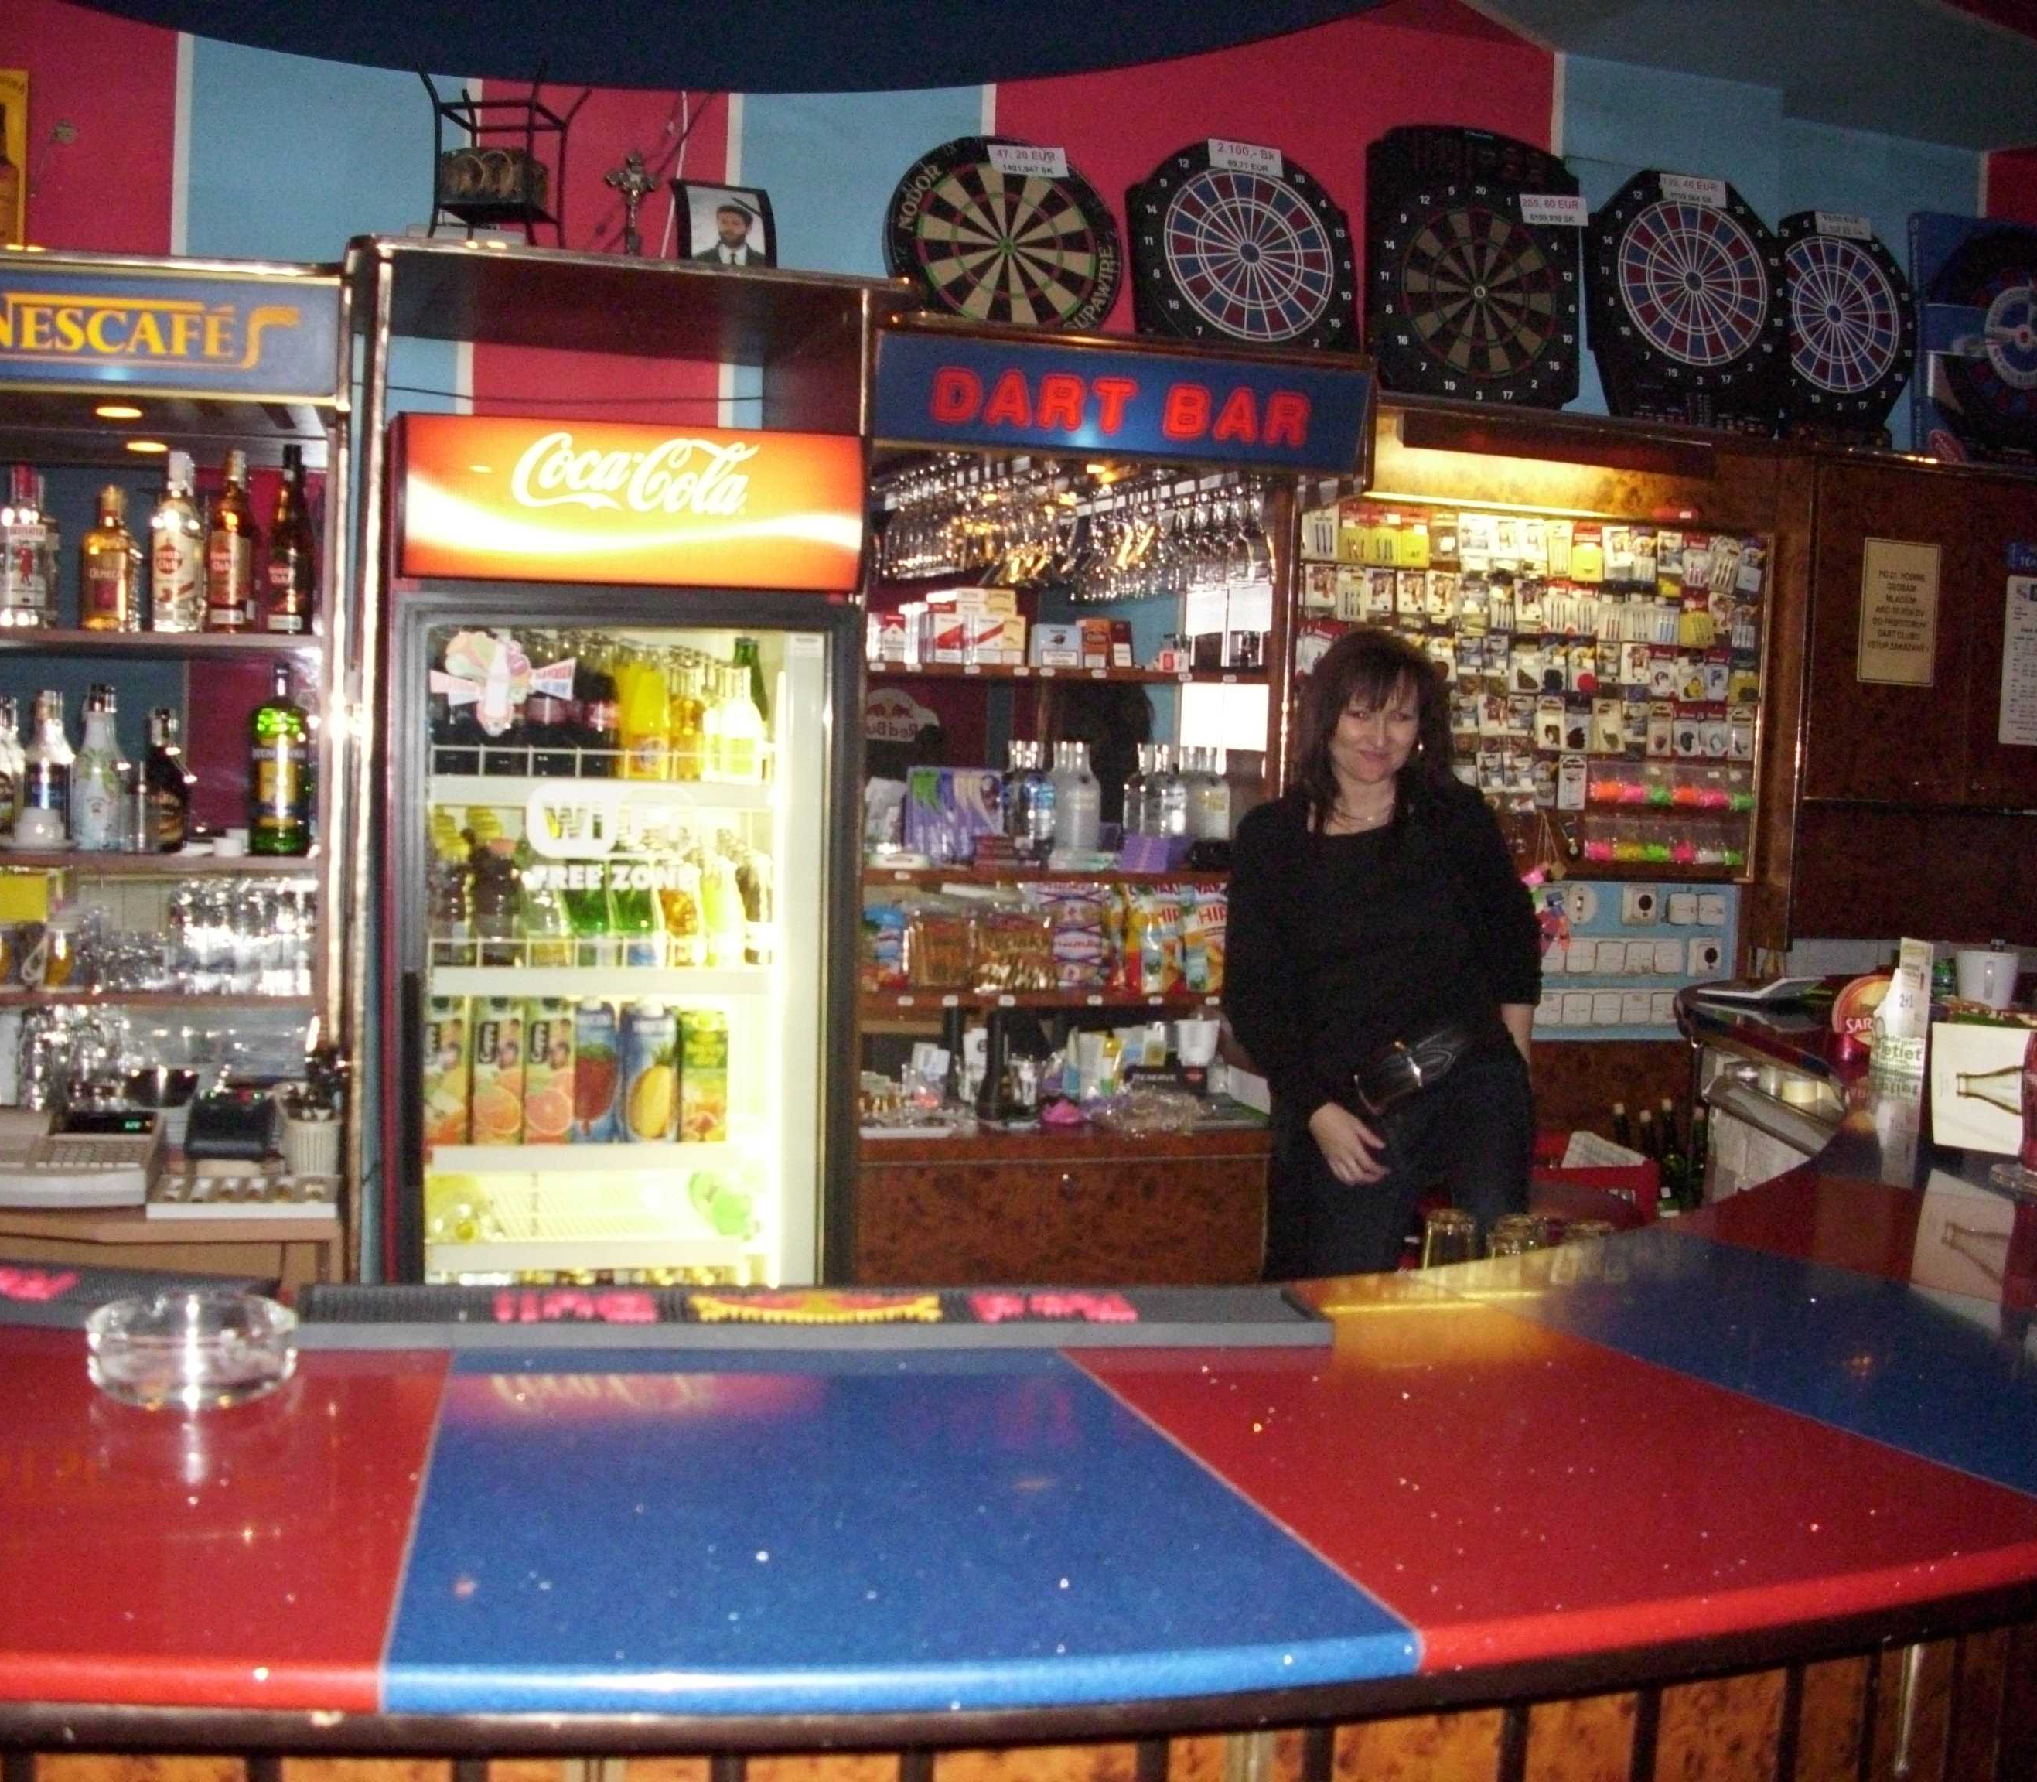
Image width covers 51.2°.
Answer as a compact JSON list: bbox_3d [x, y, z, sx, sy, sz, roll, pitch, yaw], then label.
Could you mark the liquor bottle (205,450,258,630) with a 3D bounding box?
[{"bbox_3d":[-1.337,-0.593,3.602,0.076,0.304,0.076,1,4,-15],"label":"liquor bottle"}]

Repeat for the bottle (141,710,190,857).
[{"bbox_3d":[-1.445,-0.189,3.608,0.079,0.249,0.079,1,4,-15],"label":"bottle"}]

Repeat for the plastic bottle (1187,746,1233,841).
[{"bbox_3d":[0.350,-0.156,3.880,0.080,0.222,0.080,1,4,-13],"label":"plastic bottle"}]

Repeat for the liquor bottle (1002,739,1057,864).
[{"bbox_3d":[0.025,-0.158,3.800,0.084,0.222,0.084,1,4,-13],"label":"liquor bottle"}]

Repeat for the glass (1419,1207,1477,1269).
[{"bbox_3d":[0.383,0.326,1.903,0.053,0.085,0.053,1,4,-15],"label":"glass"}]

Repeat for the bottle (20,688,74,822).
[{"bbox_3d":[-1.635,-0.207,3.588,0.077,0.271,0.077,1,4,-15],"label":"bottle"}]

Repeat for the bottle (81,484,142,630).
[{"bbox_3d":[-1.524,-0.556,3.557,0.085,0.242,0.070,1,4,-15],"label":"bottle"}]

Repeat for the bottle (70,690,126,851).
[{"bbox_3d":[-1.547,-0.204,3.571,0.088,0.279,0.088,1,4,-15],"label":"bottle"}]

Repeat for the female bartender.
[{"bbox_3d":[0.524,0.418,3.309,0.510,1.650,0.360,3,4,12],"label":"female bartender"}]

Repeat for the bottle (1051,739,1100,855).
[{"bbox_3d":[0.114,-0.170,4.011,0.081,0.231,0.081,1,4,-15],"label":"bottle"}]

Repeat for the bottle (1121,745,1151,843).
[{"bbox_3d":[0.236,-0.171,4.103,0.079,0.227,0.079,1,4,-15],"label":"bottle"}]

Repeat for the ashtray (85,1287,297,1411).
[{"bbox_3d":[-0.447,0.247,1.152,0.106,0.035,0.106,1,4,-21],"label":"ashtray"}]

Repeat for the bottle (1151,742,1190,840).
[{"bbox_3d":[0.269,-0.157,3.860,0.080,0.222,0.080,1,4,-13],"label":"bottle"}]

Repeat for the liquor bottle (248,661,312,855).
[{"bbox_3d":[-1.183,-0.213,3.410,0.100,0.308,0.075,1,4,-13],"label":"liquor bottle"}]

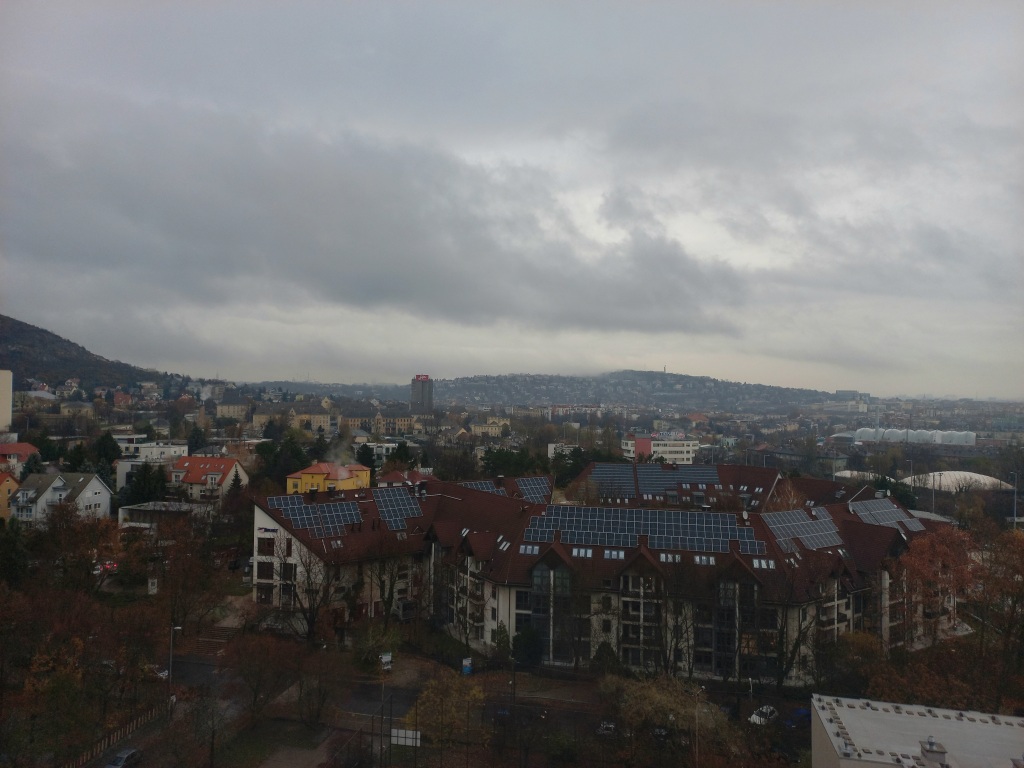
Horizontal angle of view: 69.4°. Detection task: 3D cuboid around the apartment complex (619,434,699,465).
[{"bbox_3d":[66.300,31.282,334.536,34.000,16.900,15.000,0,-1,0],"label":"apartment complex"}]

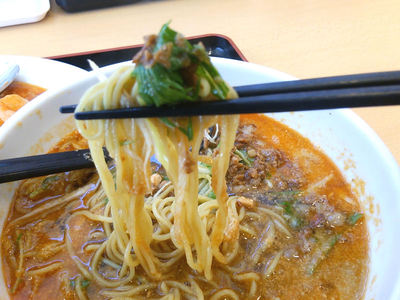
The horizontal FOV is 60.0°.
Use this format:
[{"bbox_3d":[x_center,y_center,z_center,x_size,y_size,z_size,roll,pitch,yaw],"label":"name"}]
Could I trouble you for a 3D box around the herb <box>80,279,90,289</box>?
[{"bbox_3d":[-0.053,0.062,0.160,0.004,0.003,0.005,-4,44,-7],"label":"herb"}]

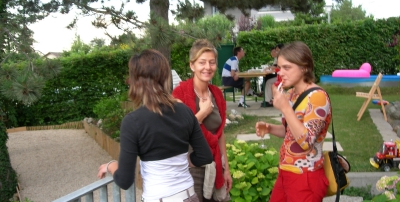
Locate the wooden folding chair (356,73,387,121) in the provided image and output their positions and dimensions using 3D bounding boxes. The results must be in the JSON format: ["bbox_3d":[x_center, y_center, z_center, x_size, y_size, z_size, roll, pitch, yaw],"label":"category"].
[{"bbox_3d":[2.938,-0.060,7.500,0.510,0.790,0.480,0,5,16],"label":"wooden folding chair"}]

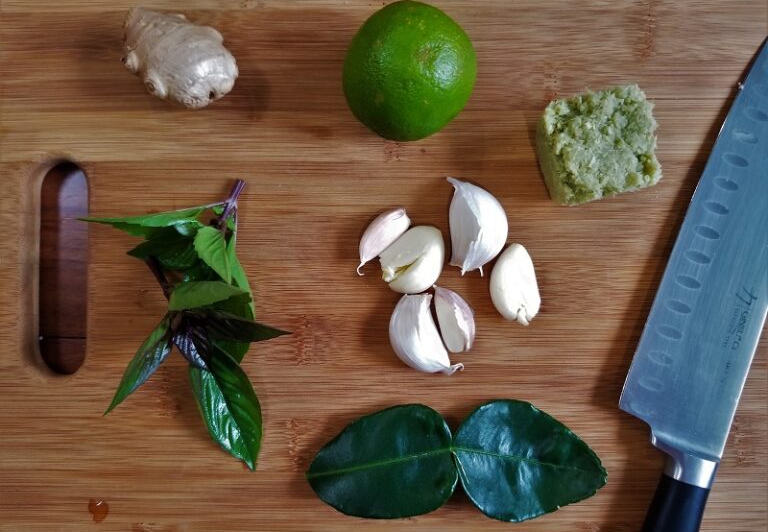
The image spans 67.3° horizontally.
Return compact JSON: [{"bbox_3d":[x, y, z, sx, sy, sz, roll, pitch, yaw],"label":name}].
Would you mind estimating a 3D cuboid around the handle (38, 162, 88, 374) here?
[{"bbox_3d":[-0.144,0.001,0.261,0.027,0.015,0.097,0,88,0],"label":"handle"}]

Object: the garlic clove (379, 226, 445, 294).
[{"bbox_3d":[0.015,-0.002,0.244,0.031,0.020,0.024,-38,89,-1],"label":"garlic clove"}]

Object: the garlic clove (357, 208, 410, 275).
[{"bbox_3d":[-0.002,-0.012,0.247,0.013,0.013,0.033,45,89,1],"label":"garlic clove"}]

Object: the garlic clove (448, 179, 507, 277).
[{"bbox_3d":[0.040,-0.017,0.243,0.025,0.022,0.042,-1,88,0],"label":"garlic clove"}]

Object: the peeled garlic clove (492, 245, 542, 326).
[{"bbox_3d":[0.055,0.009,0.244,0.019,0.018,0.035,-14,88,0],"label":"peeled garlic clove"}]

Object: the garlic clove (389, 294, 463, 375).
[{"bbox_3d":[0.016,0.030,0.242,0.023,0.021,0.038,-24,88,-1],"label":"garlic clove"}]

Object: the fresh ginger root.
[{"bbox_3d":[-0.087,-0.086,0.242,0.052,0.028,0.036,18,88,1],"label":"fresh ginger root"}]

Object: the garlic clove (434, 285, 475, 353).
[{"bbox_3d":[0.030,0.022,0.245,0.014,0.016,0.031,-18,88,-1],"label":"garlic clove"}]

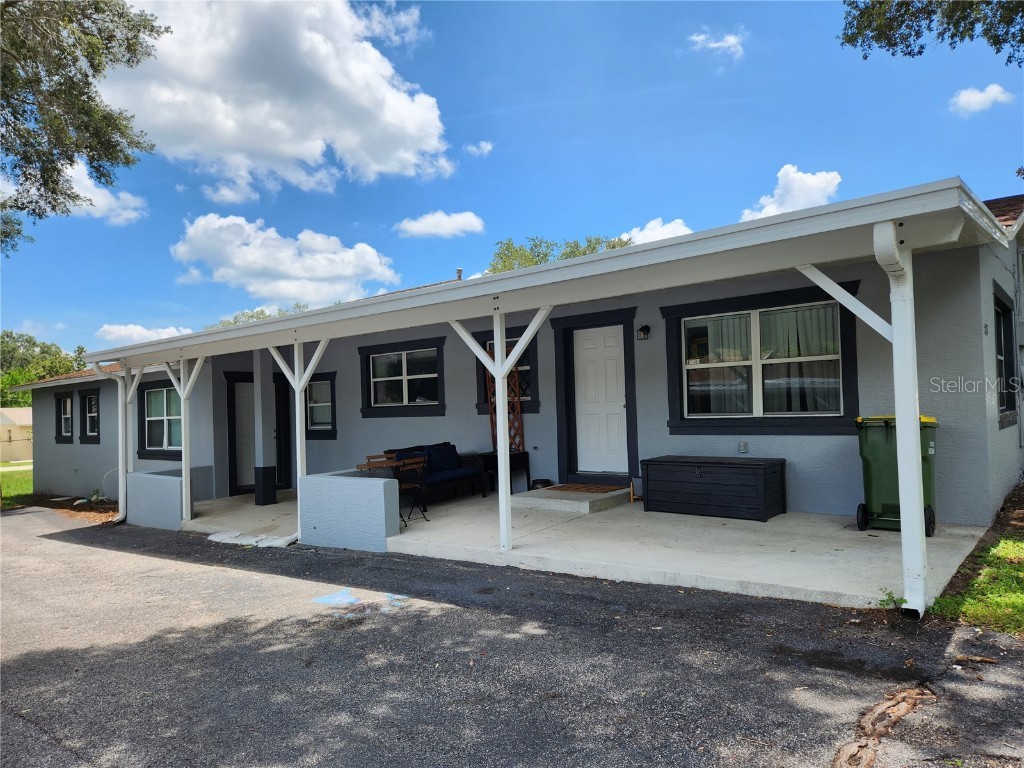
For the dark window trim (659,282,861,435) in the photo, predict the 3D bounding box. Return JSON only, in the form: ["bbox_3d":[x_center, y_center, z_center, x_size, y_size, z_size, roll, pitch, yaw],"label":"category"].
[{"bbox_3d":[2.842,-0.228,7.993,2.370,1.655,0.100,-3,-3,40],"label":"dark window trim"}]

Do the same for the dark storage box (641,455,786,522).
[{"bbox_3d":[2.324,1.182,7.853,1.470,0.600,0.690,-3,-3,40],"label":"dark storage box"}]

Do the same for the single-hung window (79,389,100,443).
[{"bbox_3d":[-10.680,0.834,17.201,1.400,1.360,0.100,-3,-3,40],"label":"single-hung window"}]

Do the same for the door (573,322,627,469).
[{"bbox_3d":[1.260,0.228,9.477,0.900,2.040,0.060,-4,-3,40],"label":"door"}]

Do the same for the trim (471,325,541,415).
[{"bbox_3d":[-0.075,-0.185,10.487,1.380,1.320,0.110,-4,-3,40],"label":"trim"}]

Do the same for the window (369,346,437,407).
[{"bbox_3d":[-1.924,-0.087,12.091,1.830,0.950,0.100,-4,-3,40],"label":"window"}]

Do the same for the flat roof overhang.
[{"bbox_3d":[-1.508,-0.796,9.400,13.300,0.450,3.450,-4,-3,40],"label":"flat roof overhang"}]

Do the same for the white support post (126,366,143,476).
[{"bbox_3d":[-6.283,0.610,11.236,0.110,1.740,0.110,-4,-3,40],"label":"white support post"}]

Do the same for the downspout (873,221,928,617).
[{"bbox_3d":[2.344,0.226,4.101,0.110,2.370,0.440,-3,-3,40],"label":"downspout"}]

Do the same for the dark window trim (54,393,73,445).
[{"bbox_3d":[-11.616,0.898,17.708,1.360,1.320,0.120,-4,-3,40],"label":"dark window trim"}]

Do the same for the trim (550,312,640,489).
[{"bbox_3d":[1.144,0.204,9.412,1.410,2.390,0.110,-3,-3,40],"label":"trim"}]

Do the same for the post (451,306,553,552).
[{"bbox_3d":[-0.079,0.442,6.377,1.250,2.200,0.090,-3,-3,40],"label":"post"}]

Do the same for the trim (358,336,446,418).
[{"bbox_3d":[-1.950,-0.078,12.060,2.340,1.330,0.110,-4,-3,40],"label":"trim"}]

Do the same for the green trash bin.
[{"bbox_3d":[3.770,0.845,6.579,0.640,1.100,0.740,-3,-3,40],"label":"green trash bin"}]

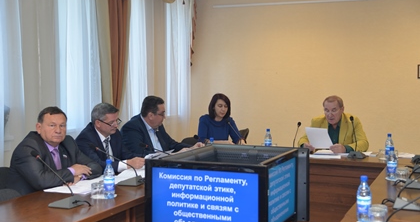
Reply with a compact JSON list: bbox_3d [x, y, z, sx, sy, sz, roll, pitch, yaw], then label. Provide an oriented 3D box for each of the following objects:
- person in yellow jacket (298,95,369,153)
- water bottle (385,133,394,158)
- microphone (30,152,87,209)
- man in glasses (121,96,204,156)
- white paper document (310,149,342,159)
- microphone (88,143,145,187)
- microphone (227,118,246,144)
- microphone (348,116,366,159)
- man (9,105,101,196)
[{"bbox_3d":[1.133,0.482,5.381,0.640,1.250,0.720,1,4,23],"label":"person in yellow jacket"},{"bbox_3d":[1.462,0.295,4.739,0.065,0.216,0.065,1,4,23],"label":"water bottle"},{"bbox_3d":[-0.826,0.361,3.092,0.290,0.270,0.130,1,4,23],"label":"microphone"},{"bbox_3d":[-0.434,0.507,4.845,0.740,1.260,0.640,1,3,22],"label":"man in glasses"},{"bbox_3d":[1.017,0.373,5.000,0.290,0.030,0.300,1,4,23],"label":"white paper document"},{"bbox_3d":[-0.603,0.337,3.725,0.370,0.246,0.130,1,4,23],"label":"microphone"},{"bbox_3d":[0.239,0.220,5.411,0.130,0.290,0.270,-2,4,-30],"label":"microphone"},{"bbox_3d":[1.244,0.227,4.938,0.150,0.330,0.220,1,4,23],"label":"microphone"},{"bbox_3d":[-0.964,0.589,3.660,0.720,1.230,0.600,3,4,38],"label":"man"}]

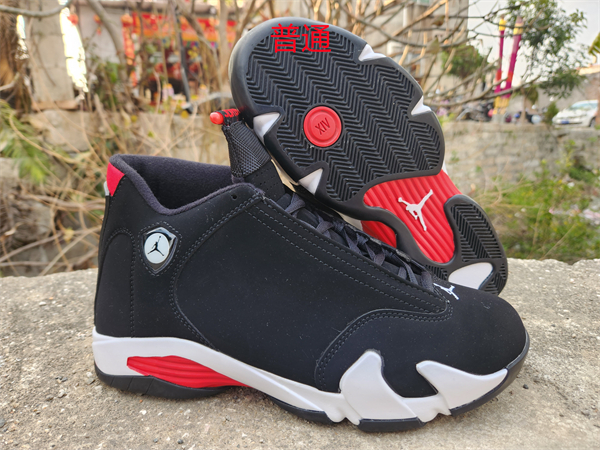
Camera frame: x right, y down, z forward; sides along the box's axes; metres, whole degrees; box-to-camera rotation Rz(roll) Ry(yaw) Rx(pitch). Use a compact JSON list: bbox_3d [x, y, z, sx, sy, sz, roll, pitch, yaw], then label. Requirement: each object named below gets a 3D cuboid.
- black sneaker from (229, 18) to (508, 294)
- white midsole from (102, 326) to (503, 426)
[{"bbox_3d":[0.055,-0.049,0.380,0.300,0.110,0.160,42,-4,-17],"label":"black sneaker"},{"bbox_3d":[-0.005,0.077,0.273,0.276,0.050,0.105,1,16,2],"label":"white midsole"}]

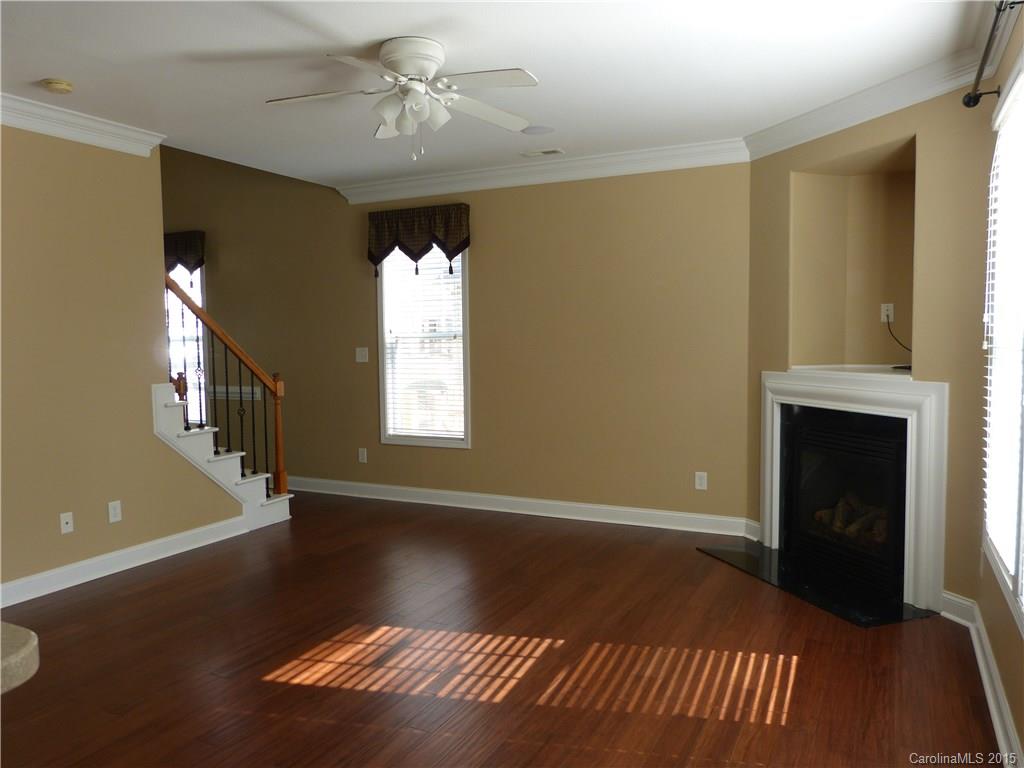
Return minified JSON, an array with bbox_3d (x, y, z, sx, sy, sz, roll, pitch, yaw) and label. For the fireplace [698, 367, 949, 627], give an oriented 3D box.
[{"bbox_3d":[1.746,0.538,4.453,0.593,1.180,1.480,-2,4,-19],"label":"fireplace"}]

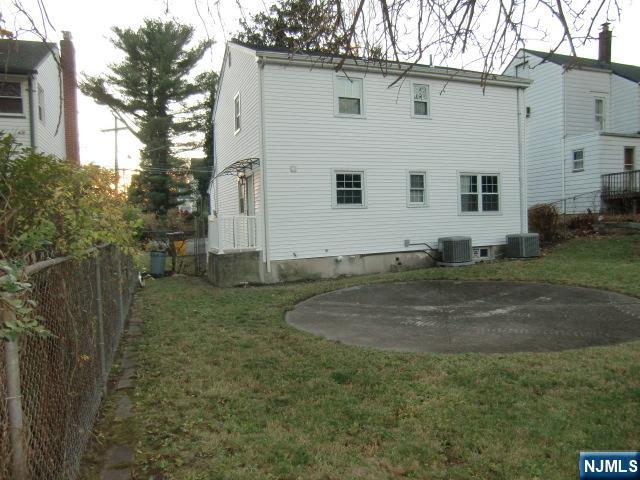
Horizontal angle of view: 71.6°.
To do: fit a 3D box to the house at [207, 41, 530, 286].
[{"bbox_3d":[1.019,-3.056,17.037,10.000,7.680,8.800,-3,3,-22],"label":"house"}]

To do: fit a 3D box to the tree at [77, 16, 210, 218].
[{"bbox_3d":[-13.006,-8.825,34.366,9.200,15.405,9.200,-3,3,-22],"label":"tree"}]

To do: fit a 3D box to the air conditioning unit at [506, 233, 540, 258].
[{"bbox_3d":[6.494,0.172,14.209,0.670,0.700,0.690,-3,3,-22],"label":"air conditioning unit"}]

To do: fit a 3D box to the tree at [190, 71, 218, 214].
[{"bbox_3d":[-8.295,-6.440,33.279,3.200,11.760,3.200,-3,3,-22],"label":"tree"}]

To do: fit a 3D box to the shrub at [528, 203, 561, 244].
[{"bbox_3d":[8.521,-0.628,16.934,1.500,1.450,1.500,-3,3,-22],"label":"shrub"}]

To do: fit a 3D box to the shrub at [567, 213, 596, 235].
[{"bbox_3d":[10.625,-0.648,18.020,1.200,0.855,1.200,-3,3,-22],"label":"shrub"}]

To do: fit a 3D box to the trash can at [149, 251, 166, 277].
[{"bbox_3d":[-5.279,0.775,14.519,0.540,0.780,0.540,-3,3,-22],"label":"trash can"}]

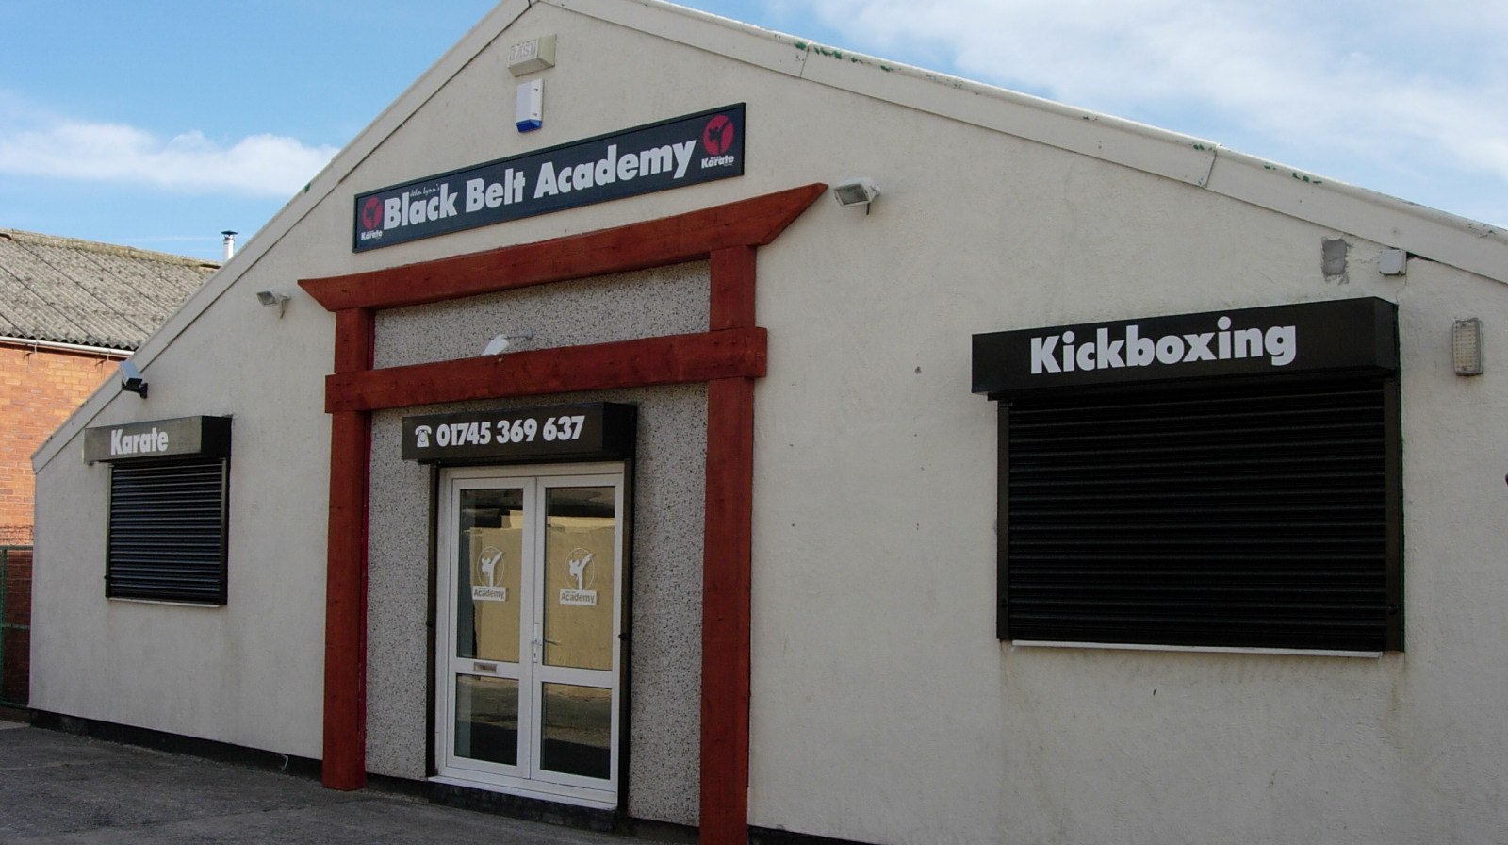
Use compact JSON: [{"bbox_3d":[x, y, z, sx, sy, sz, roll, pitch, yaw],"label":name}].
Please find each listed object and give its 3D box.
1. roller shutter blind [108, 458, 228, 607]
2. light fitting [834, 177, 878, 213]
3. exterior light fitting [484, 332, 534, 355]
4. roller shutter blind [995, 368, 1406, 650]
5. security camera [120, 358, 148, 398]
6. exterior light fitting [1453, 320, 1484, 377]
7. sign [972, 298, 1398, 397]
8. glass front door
[{"bbox_3d":[-4.995,0.919,14.025,1.880,1.200,0.070,-4,-7,40],"label":"roller shutter blind"},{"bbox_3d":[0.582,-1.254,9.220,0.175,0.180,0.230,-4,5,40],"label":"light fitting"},{"bbox_3d":[-1.634,-0.528,10.979,0.130,0.170,0.320,-4,5,40],"label":"exterior light fitting"},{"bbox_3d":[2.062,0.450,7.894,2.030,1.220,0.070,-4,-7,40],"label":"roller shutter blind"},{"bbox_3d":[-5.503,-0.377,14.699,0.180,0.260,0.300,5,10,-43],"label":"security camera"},{"bbox_3d":[3.065,-0.318,7.082,0.115,0.240,0.080,-4,-7,40],"label":"exterior light fitting"},{"bbox_3d":[2.002,-0.336,7.878,2.060,0.300,0.280,-4,-7,40],"label":"sign"},{"bbox_3d":[-1.493,1.373,11.005,1.770,2.140,0.100,-4,-7,40],"label":"glass front door"}]

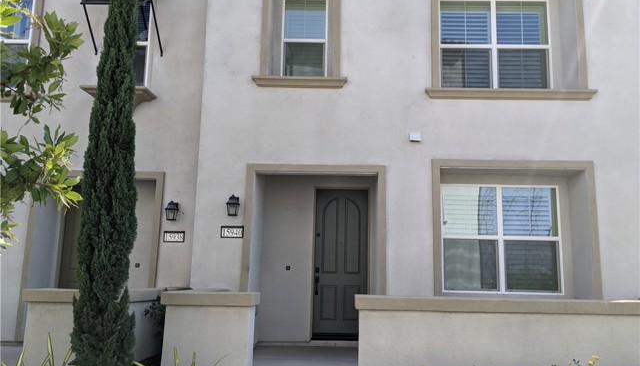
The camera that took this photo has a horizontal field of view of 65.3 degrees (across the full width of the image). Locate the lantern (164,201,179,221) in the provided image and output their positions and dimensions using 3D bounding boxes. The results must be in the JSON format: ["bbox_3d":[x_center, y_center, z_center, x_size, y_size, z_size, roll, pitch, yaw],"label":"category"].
[{"bbox_3d":[-2.359,0.445,7.940,0.175,0.305,0.210,1,-9,1],"label":"lantern"}]

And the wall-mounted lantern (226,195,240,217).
[{"bbox_3d":[-1.262,0.334,7.303,0.175,0.305,0.210,1,-9,1],"label":"wall-mounted lantern"}]

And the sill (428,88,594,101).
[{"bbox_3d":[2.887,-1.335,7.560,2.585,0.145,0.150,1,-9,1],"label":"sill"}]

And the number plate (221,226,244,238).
[{"bbox_3d":[-1.286,0.726,7.338,0.331,0.180,0.030,1,-9,1],"label":"number plate"}]

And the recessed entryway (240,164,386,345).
[{"bbox_3d":[-0.073,1.157,7.742,2.083,2.715,1.010,1,-9,1],"label":"recessed entryway"}]

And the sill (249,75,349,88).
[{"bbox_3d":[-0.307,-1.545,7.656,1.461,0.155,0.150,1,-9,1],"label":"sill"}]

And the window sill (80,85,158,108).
[{"bbox_3d":[-3.240,-1.359,8.079,1.030,0.255,0.540,1,-9,1],"label":"window sill"}]

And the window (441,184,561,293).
[{"bbox_3d":[2.842,0.881,7.833,1.856,1.690,0.100,1,-9,1],"label":"window"}]

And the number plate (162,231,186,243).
[{"bbox_3d":[-2.328,0.863,7.969,0.332,0.180,0.030,1,-9,1],"label":"number plate"}]

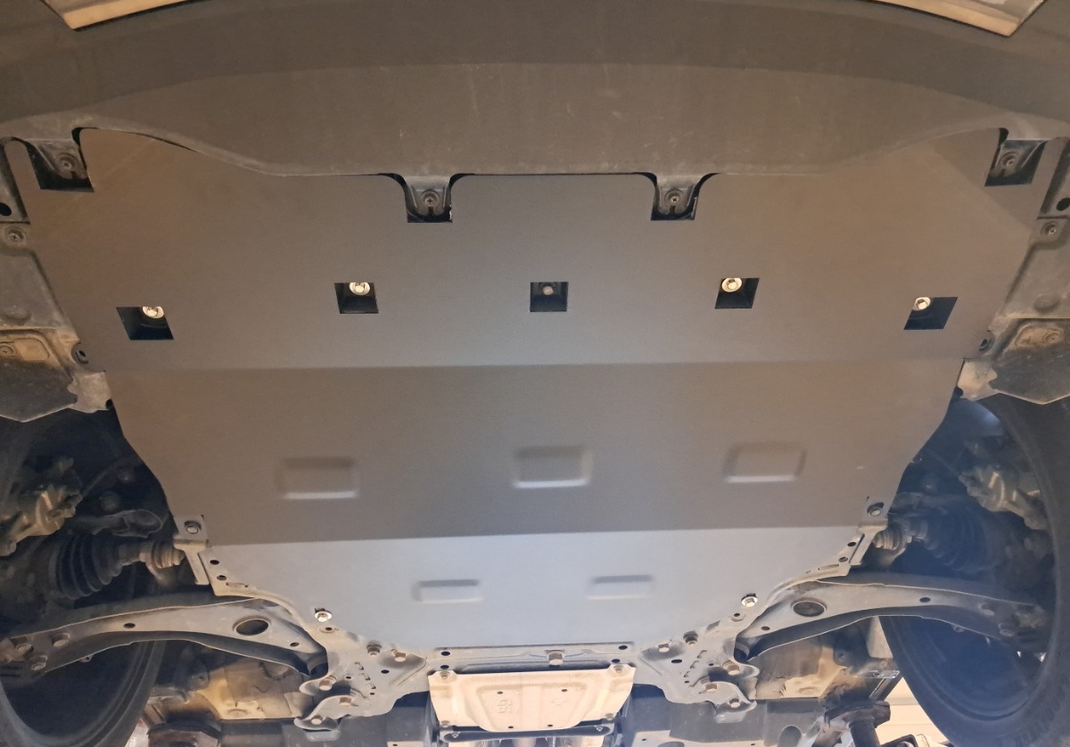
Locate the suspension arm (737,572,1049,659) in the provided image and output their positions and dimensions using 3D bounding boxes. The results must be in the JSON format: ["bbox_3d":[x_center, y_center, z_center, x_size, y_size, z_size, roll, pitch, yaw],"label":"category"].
[{"bbox_3d":[0.549,0.392,1.198,0.400,0.080,0.280,7,-43,4],"label":"suspension arm"}]

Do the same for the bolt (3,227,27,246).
[{"bbox_3d":[-0.438,-0.115,0.625,0.018,0.010,0.018,-1,-52,-3],"label":"bolt"}]

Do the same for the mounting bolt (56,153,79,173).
[{"bbox_3d":[-0.373,-0.168,0.592,0.018,0.010,0.018,-1,-52,-3],"label":"mounting bolt"}]

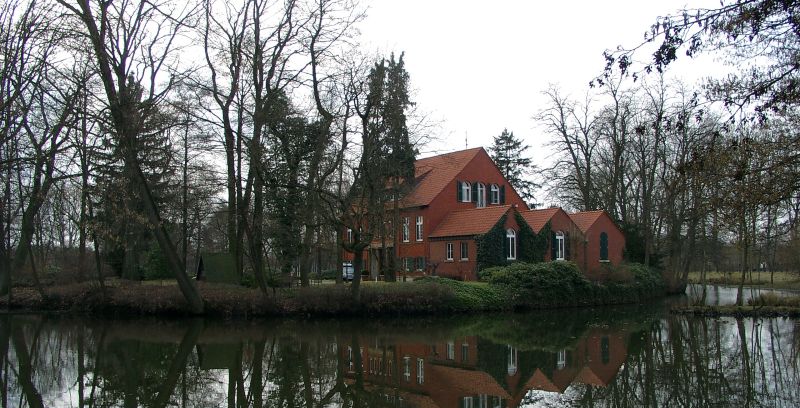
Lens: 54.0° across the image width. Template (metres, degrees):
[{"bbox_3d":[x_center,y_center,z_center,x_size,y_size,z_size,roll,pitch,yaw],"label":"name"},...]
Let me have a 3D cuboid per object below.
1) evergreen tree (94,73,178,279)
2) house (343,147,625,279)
[{"bbox_3d":[-25.178,-2.618,74.520,7.730,19.660,7.730,0,-5,0],"label":"evergreen tree"},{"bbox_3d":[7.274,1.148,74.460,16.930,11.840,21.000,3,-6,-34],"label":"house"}]

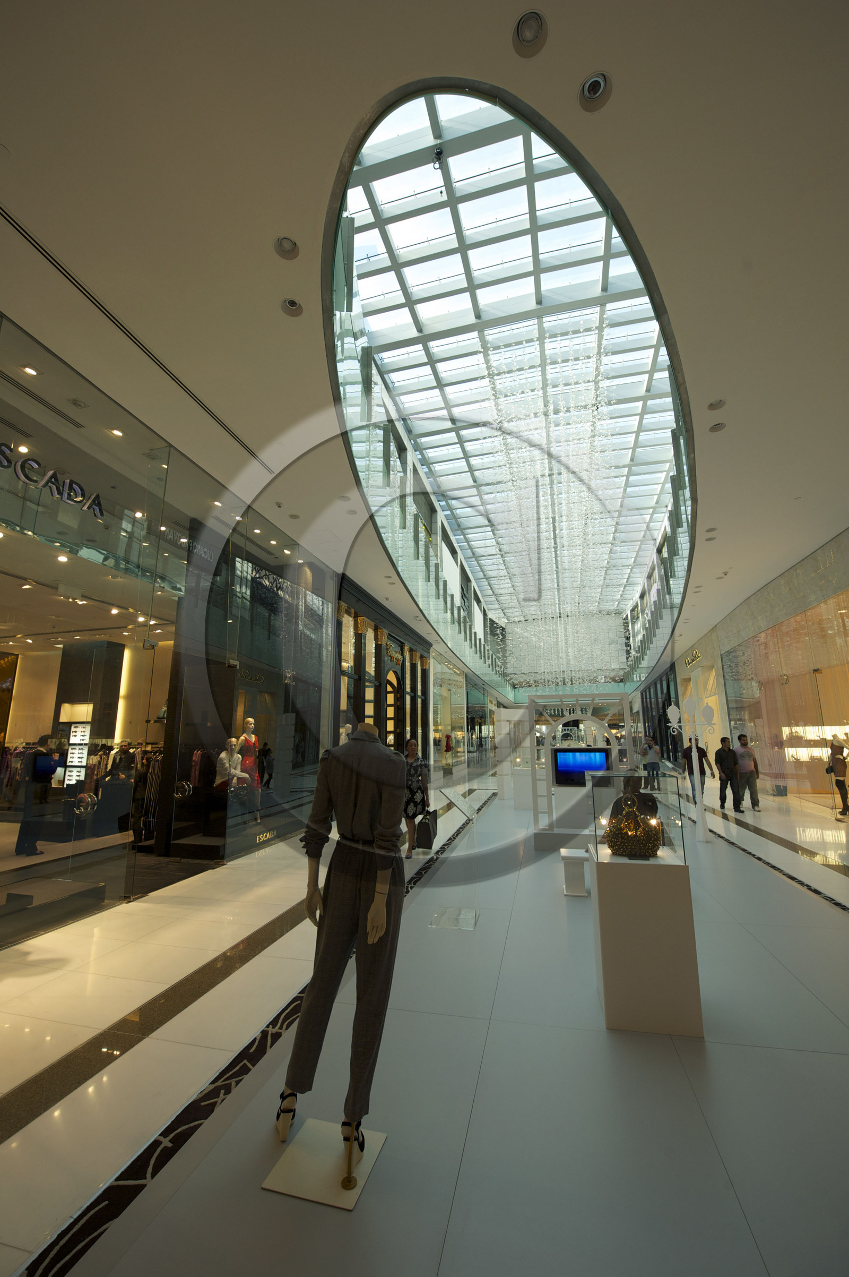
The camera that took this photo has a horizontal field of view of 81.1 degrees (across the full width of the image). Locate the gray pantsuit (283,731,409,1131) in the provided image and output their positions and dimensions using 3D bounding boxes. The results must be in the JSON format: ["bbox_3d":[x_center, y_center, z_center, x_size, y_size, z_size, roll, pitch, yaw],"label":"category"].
[{"bbox_3d":[-0.331,1.164,2.210,0.500,1.492,0.334,-6,-13,24],"label":"gray pantsuit"}]

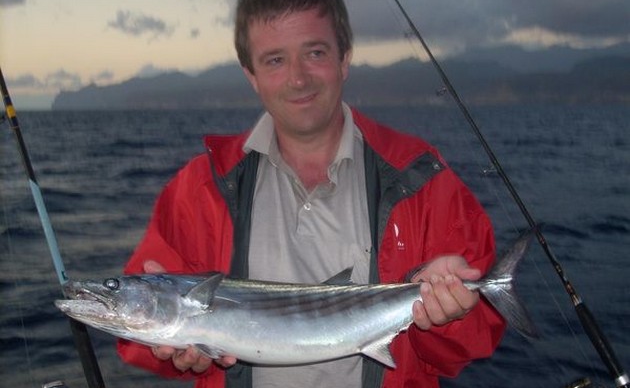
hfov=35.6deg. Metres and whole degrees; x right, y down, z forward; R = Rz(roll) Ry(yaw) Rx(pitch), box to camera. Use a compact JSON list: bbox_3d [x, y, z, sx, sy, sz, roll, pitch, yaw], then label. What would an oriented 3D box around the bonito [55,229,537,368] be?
[{"bbox_3d":[-0.013,0.130,1.190,0.593,0.167,0.085,-1,-11,-6],"label":"bonito"}]

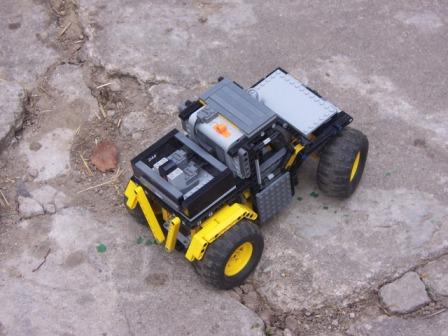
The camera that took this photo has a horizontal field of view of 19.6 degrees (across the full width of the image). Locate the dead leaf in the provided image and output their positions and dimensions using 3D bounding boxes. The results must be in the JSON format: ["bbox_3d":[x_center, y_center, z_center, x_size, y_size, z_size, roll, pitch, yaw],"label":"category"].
[{"bbox_3d":[-0.147,-0.014,1.589,0.036,0.011,0.047,-4,50,5],"label":"dead leaf"}]

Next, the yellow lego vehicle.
[{"bbox_3d":[0.023,-0.012,1.458,0.267,0.168,0.176,-38,55,-21],"label":"yellow lego vehicle"}]

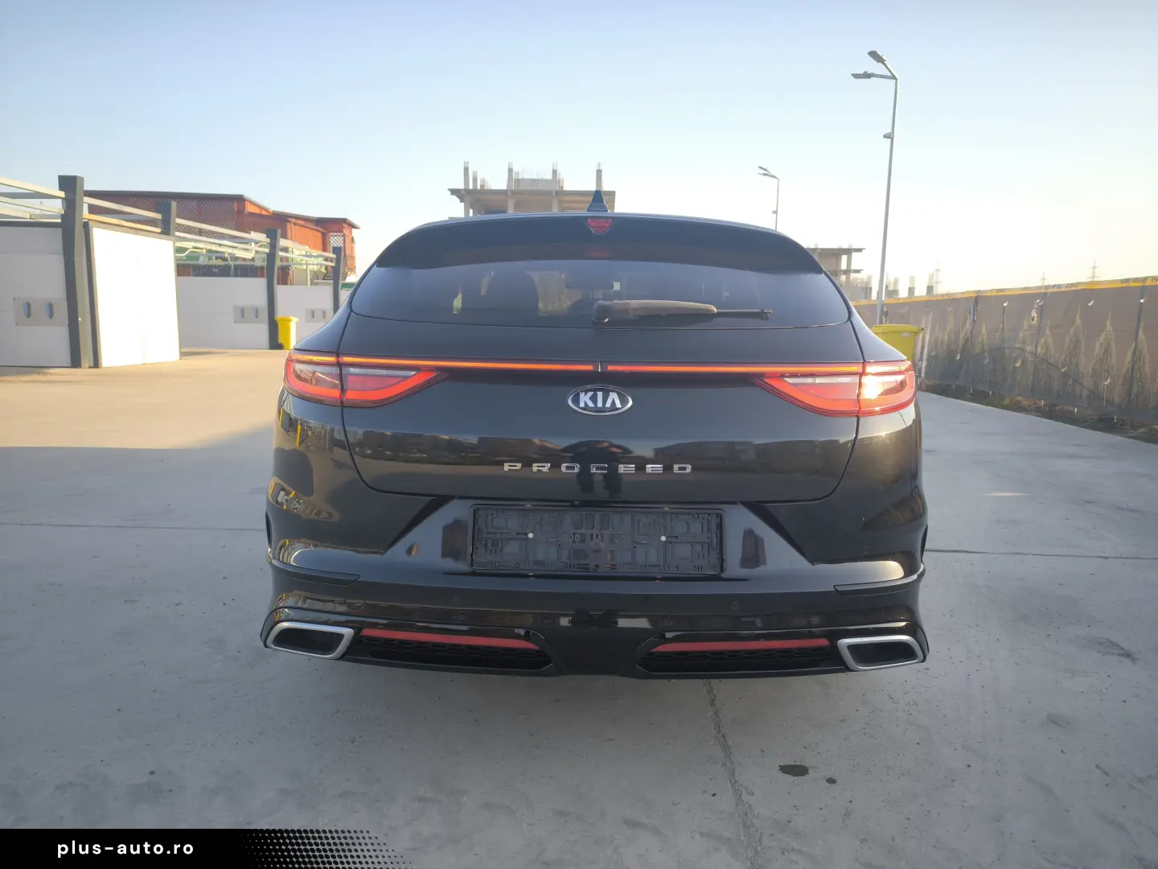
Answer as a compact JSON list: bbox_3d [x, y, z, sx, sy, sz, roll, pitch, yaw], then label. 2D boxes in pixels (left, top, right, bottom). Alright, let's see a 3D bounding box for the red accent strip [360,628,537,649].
[{"bbox_3d":[-0.296,0.462,1.819,0.412,0.020,0.035,2,8,6],"label":"red accent strip"}]

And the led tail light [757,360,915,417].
[{"bbox_3d":[0.594,-0.110,1.856,0.410,0.125,0.160,-1,8,-13],"label":"led tail light"}]

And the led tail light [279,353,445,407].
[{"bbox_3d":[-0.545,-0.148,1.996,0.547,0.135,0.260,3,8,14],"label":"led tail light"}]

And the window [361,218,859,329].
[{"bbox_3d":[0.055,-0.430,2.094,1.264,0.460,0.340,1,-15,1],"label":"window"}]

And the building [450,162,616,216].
[{"bbox_3d":[-5.082,-21.193,94.089,18.000,17.600,16.000,1,8,1],"label":"building"}]

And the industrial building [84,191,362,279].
[{"bbox_3d":[-18.632,-9.013,44.068,10.200,7.000,11.000,1,8,1],"label":"industrial building"}]

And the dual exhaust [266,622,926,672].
[{"bbox_3d":[0.041,0.486,1.876,1.510,0.083,0.120,1,8,0],"label":"dual exhaust"}]

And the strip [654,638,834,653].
[{"bbox_3d":[0.369,0.479,1.819,0.424,0.020,0.035,0,8,-6],"label":"strip"}]

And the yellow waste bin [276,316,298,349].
[{"bbox_3d":[-9.194,-3.186,25.326,0.580,1.060,0.500,2,8,5],"label":"yellow waste bin"}]

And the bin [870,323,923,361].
[{"bbox_3d":[4.707,-1.069,11.872,0.700,1.080,0.570,0,8,-7],"label":"bin"}]

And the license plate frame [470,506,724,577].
[{"bbox_3d":[0.039,0.223,1.680,0.530,0.141,0.025,1,3,0],"label":"license plate frame"}]

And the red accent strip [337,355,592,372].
[{"bbox_3d":[-0.265,-0.161,1.799,0.613,0.028,0.075,2,8,8],"label":"red accent strip"}]

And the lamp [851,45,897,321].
[{"bbox_3d":[5.770,-4.213,16.117,0.900,6.183,1.550,2,8,4],"label":"lamp"}]

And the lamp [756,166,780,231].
[{"bbox_3d":[5.134,-4.646,22.168,0.750,5.300,1.300,1,8,1],"label":"lamp"}]

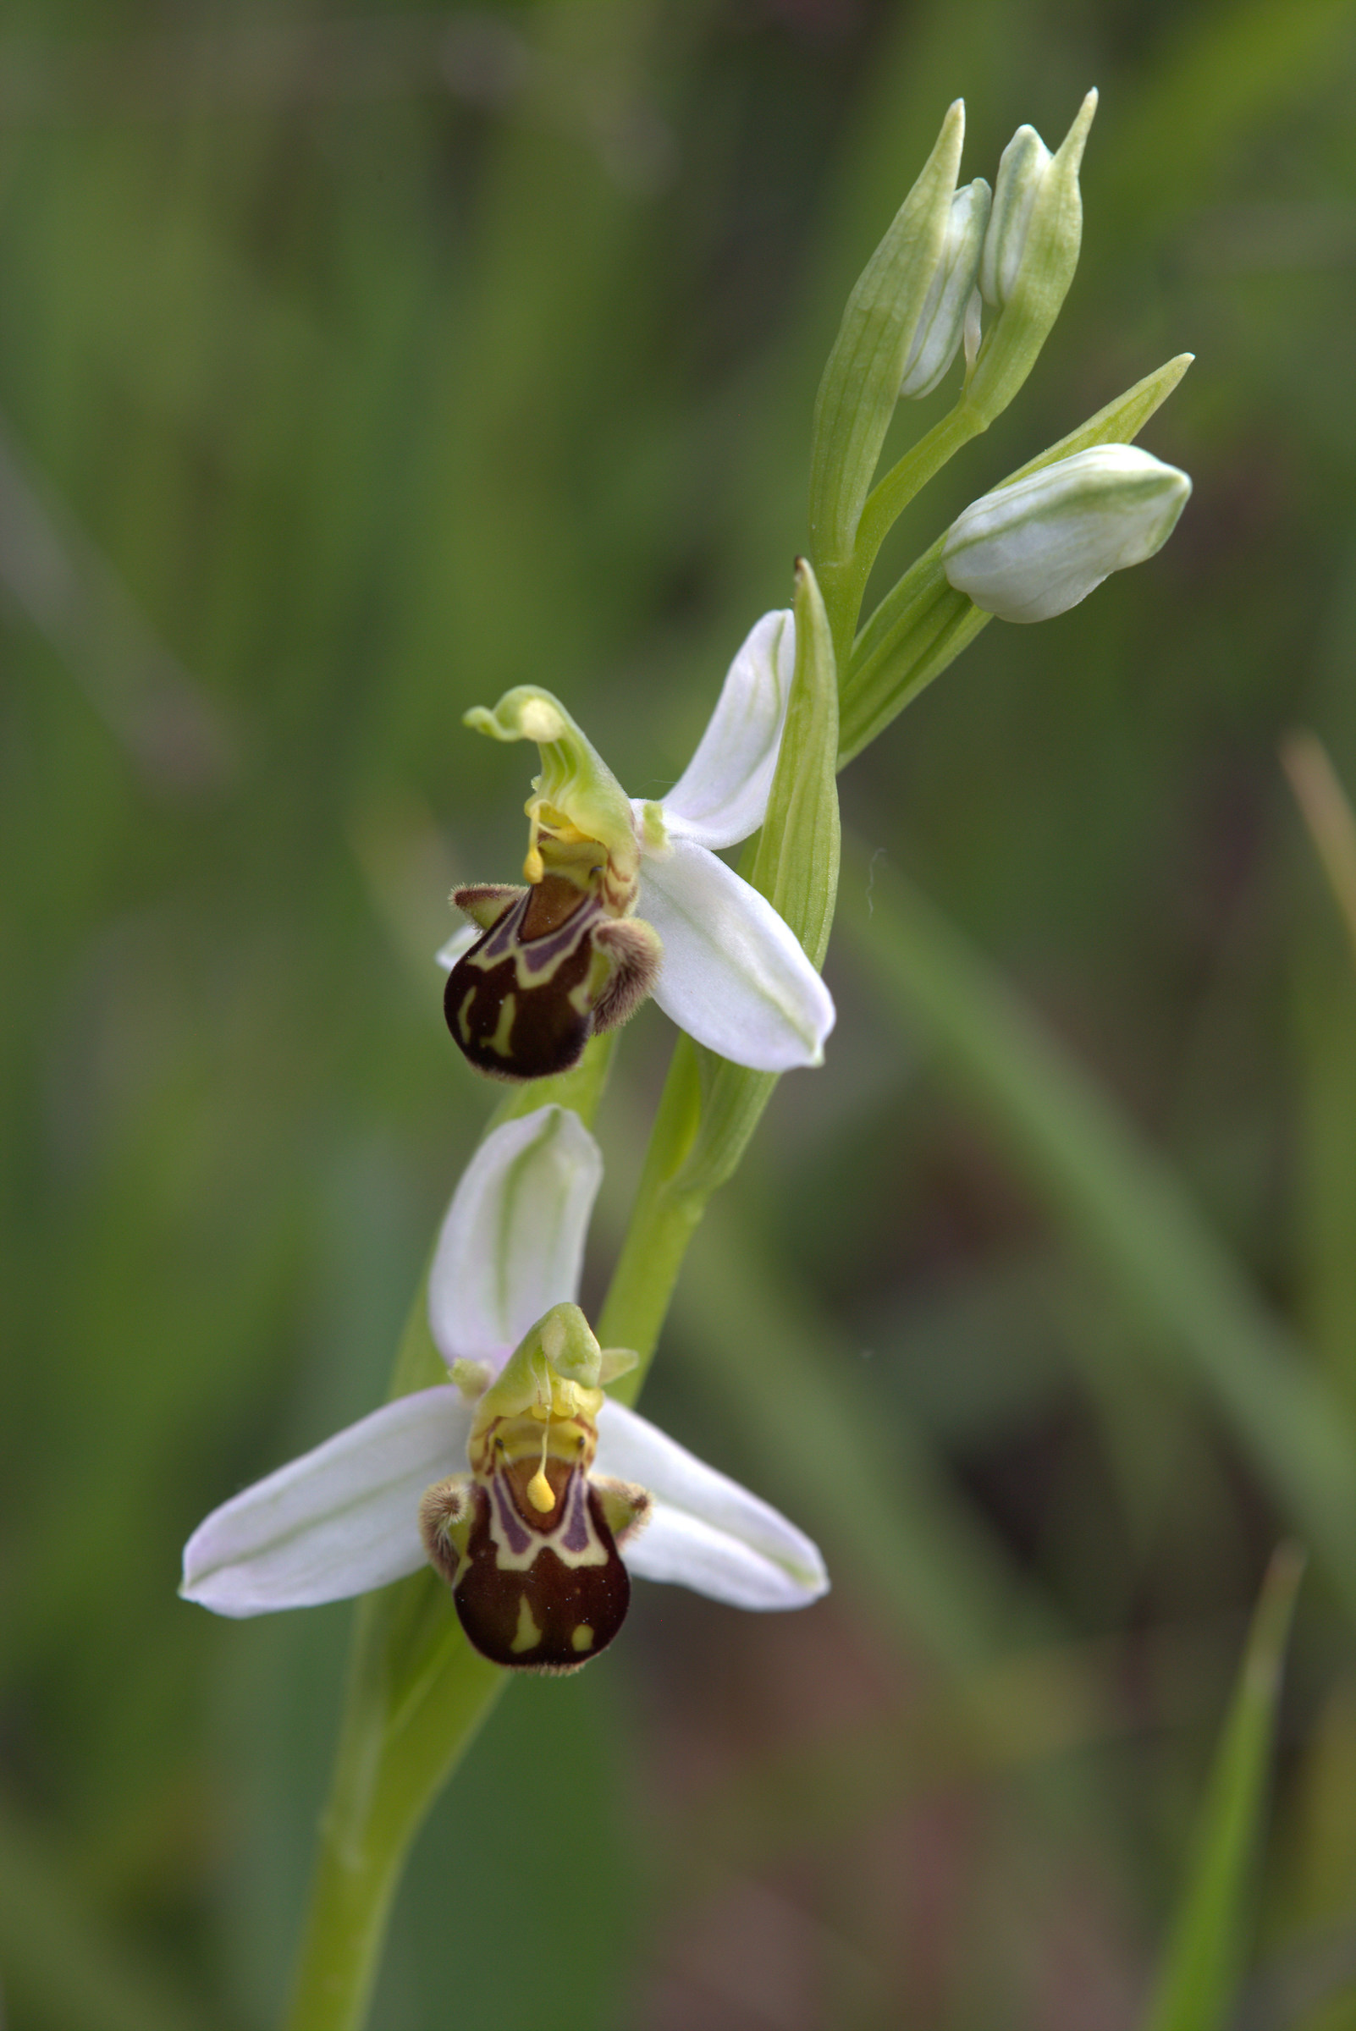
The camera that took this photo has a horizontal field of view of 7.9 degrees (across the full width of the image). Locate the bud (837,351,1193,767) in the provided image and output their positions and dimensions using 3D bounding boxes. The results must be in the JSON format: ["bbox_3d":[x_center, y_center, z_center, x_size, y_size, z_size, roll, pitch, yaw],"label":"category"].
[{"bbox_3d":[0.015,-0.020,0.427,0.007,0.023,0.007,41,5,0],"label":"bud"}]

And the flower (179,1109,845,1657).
[{"bbox_3d":[-0.007,0.016,0.420,0.027,0.024,0.013,3,7,-7],"label":"flower"}]

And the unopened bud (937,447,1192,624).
[{"bbox_3d":[0.017,-0.021,0.425,0.011,0.006,0.006,-20,0,6],"label":"unopened bud"}]

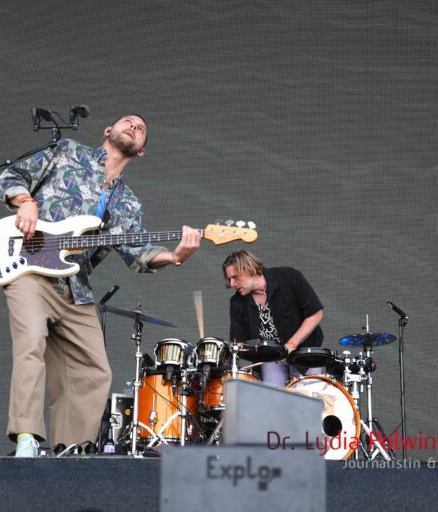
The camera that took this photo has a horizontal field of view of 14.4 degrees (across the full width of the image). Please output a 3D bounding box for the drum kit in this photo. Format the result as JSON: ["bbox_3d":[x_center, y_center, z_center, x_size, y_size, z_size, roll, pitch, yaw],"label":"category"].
[{"bbox_3d":[0.190,0.830,10.271,1.750,0.980,1.150,3,-9,-19],"label":"drum kit"}]

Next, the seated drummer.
[{"bbox_3d":[0.341,0.690,10.547,0.640,1.340,0.780,-1,-9,12],"label":"seated drummer"}]

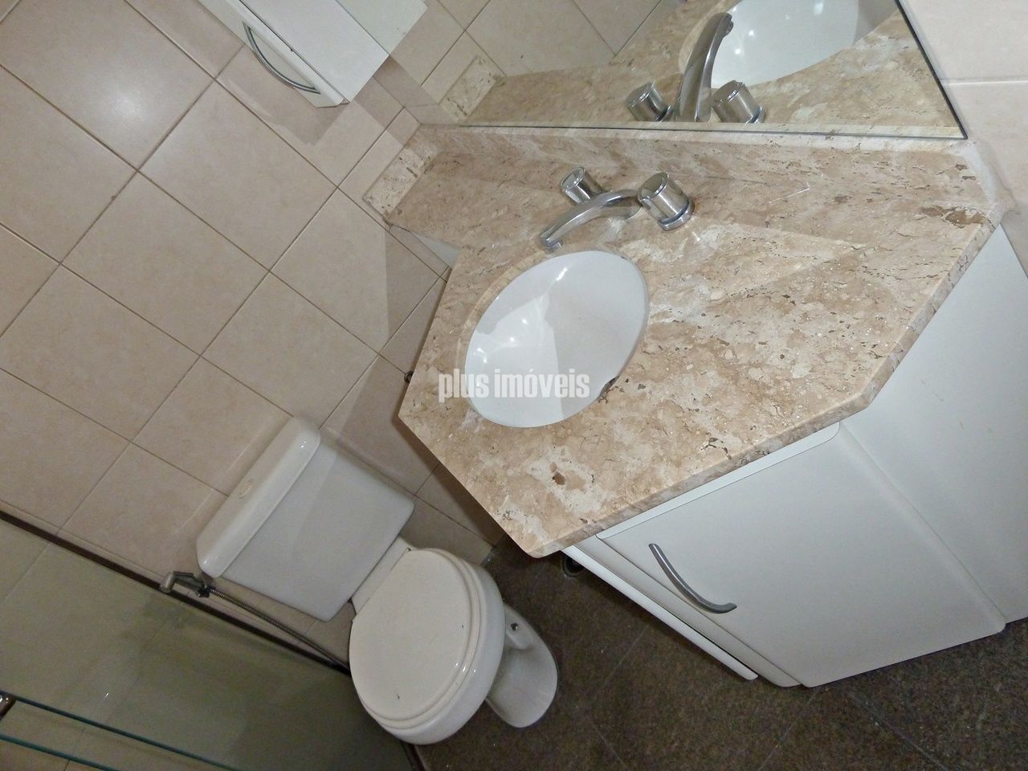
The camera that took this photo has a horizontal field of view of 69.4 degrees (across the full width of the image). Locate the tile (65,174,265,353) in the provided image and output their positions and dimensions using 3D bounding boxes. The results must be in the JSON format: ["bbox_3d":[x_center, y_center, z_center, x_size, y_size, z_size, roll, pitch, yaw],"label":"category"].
[{"bbox_3d":[-0.748,-0.256,1.619,0.248,0.331,0.010,-52,32,-4],"label":"tile"}]

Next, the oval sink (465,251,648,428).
[{"bbox_3d":[0.095,-0.033,1.048,0.288,0.144,0.407,-51,31,-2],"label":"oval sink"}]

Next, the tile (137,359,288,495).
[{"bbox_3d":[-0.682,0.125,1.779,0.248,0.331,0.010,-52,32,-4],"label":"tile"}]

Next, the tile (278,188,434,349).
[{"bbox_3d":[-0.376,-0.270,1.810,0.248,0.331,0.010,-52,32,-4],"label":"tile"}]

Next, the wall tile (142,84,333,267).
[{"bbox_3d":[-0.595,-0.453,1.634,0.248,0.331,0.010,-52,32,-4],"label":"wall tile"}]

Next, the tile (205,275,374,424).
[{"bbox_3d":[-0.529,-0.072,1.794,0.248,0.331,0.010,-52,32,-4],"label":"tile"}]

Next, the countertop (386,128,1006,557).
[{"bbox_3d":[-0.053,-0.179,1.174,0.504,0.099,1.364,-51,31,-2],"label":"countertop"}]

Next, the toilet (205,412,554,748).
[{"bbox_3d":[-0.254,0.513,1.719,0.381,0.753,0.685,-52,32,-4],"label":"toilet"}]

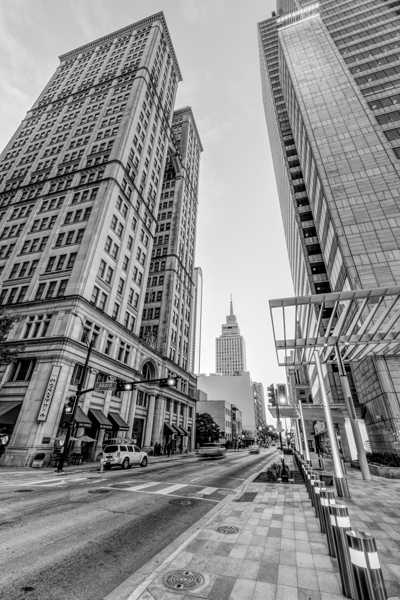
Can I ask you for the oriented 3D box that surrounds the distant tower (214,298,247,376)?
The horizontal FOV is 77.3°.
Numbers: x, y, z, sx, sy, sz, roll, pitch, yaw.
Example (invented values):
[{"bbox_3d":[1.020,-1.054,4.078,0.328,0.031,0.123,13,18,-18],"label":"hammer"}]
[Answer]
[{"bbox_3d":[36.711,63.211,271.898,31.000,165.000,26.000,-7,-30,16],"label":"distant tower"}]

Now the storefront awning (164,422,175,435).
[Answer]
[{"bbox_3d":[-4.764,21.832,42.106,1.550,1.650,2.000,-7,-30,16],"label":"storefront awning"}]

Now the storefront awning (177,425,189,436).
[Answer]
[{"bbox_3d":[-2.973,24.829,47.231,1.550,1.600,2.000,-7,-30,16],"label":"storefront awning"}]

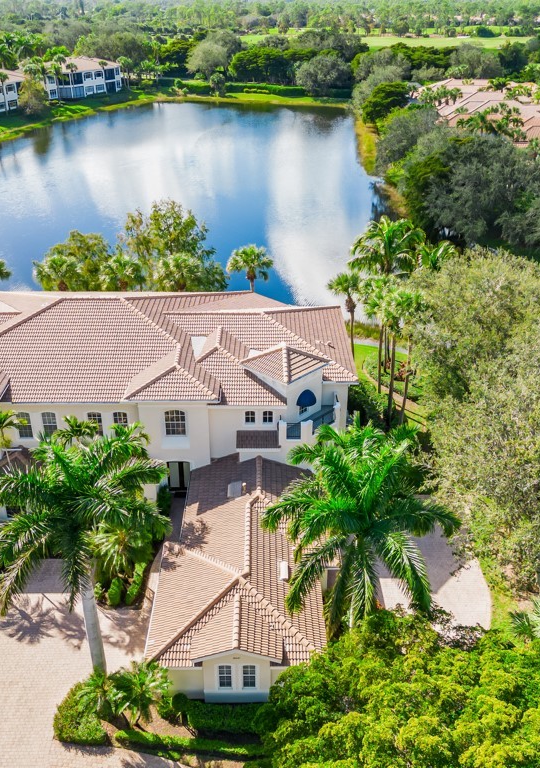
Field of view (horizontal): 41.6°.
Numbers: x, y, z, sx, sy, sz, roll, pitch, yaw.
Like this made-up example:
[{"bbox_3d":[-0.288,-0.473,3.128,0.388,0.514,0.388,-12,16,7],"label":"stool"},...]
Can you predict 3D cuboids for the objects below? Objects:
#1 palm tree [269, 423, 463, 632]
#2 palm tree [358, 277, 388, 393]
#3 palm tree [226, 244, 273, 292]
[{"bbox_3d":[3.450,8.530,29.295,7.300,11.500,7.100,0,29,0],"label":"palm tree"},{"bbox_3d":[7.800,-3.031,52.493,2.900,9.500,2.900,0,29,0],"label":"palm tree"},{"bbox_3d":[-1.844,-7.369,64.633,3.986,10.664,3.986,0,29,0],"label":"palm tree"}]

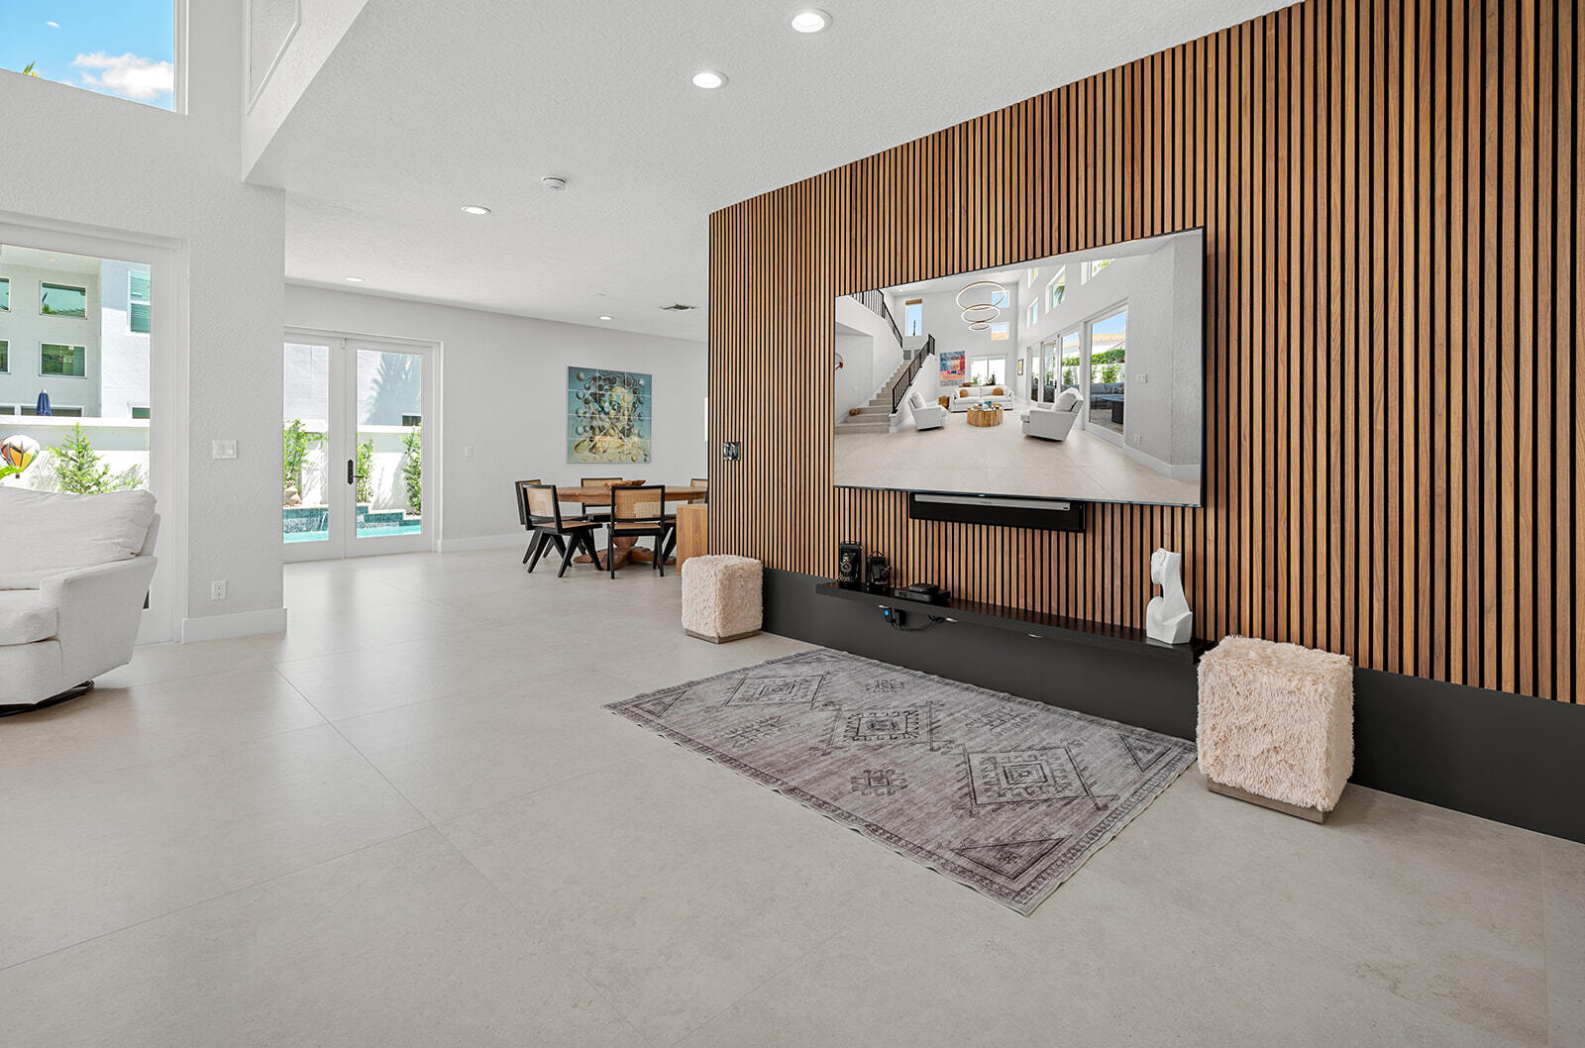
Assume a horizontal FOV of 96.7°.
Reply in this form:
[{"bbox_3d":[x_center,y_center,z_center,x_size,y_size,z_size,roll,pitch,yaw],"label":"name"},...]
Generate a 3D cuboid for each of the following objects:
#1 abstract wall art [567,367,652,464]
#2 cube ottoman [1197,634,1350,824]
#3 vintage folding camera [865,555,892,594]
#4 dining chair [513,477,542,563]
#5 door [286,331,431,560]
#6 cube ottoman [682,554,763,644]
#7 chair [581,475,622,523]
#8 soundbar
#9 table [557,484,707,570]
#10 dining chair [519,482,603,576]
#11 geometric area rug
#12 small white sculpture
[{"bbox_3d":[-2.494,-1.479,9.620,1.220,1.240,0.040,-4,6,-42],"label":"abstract wall art"},{"bbox_3d":[1.697,0.700,2.492,0.400,0.460,0.400,4,6,43],"label":"cube ottoman"},{"bbox_3d":[0.472,0.275,3.870,0.100,0.220,0.130,-1,3,-19],"label":"vintage folding camera"},{"bbox_3d":[-2.641,-0.034,7.684,0.540,0.850,0.480,0,5,-3],"label":"dining chair"},{"bbox_3d":[-4.879,-0.830,7.680,1.760,2.430,0.120,-4,6,-44],"label":"door"},{"bbox_3d":[-0.463,0.477,4.617,0.400,0.460,0.400,4,6,43],"label":"cube ottoman"},{"bbox_3d":[-2.163,-0.069,8.018,0.480,0.850,0.540,-1,5,-16],"label":"chair"},{"bbox_3d":[0.958,-0.062,3.436,0.900,0.140,0.090,4,6,43],"label":"soundbar"},{"bbox_3d":[-1.709,0.035,7.457,1.850,0.770,1.250,-1,5,-16],"label":"table"},{"bbox_3d":[-2.259,0.049,6.895,0.480,0.850,0.550,3,5,35],"label":"dining chair"},{"bbox_3d":[0.385,0.870,3.055,2.080,0.015,1.500,4,6,44],"label":"geometric area rug"},{"bbox_3d":[1.531,0.292,2.868,0.120,0.365,0.125,-2,5,-28],"label":"small white sculpture"}]

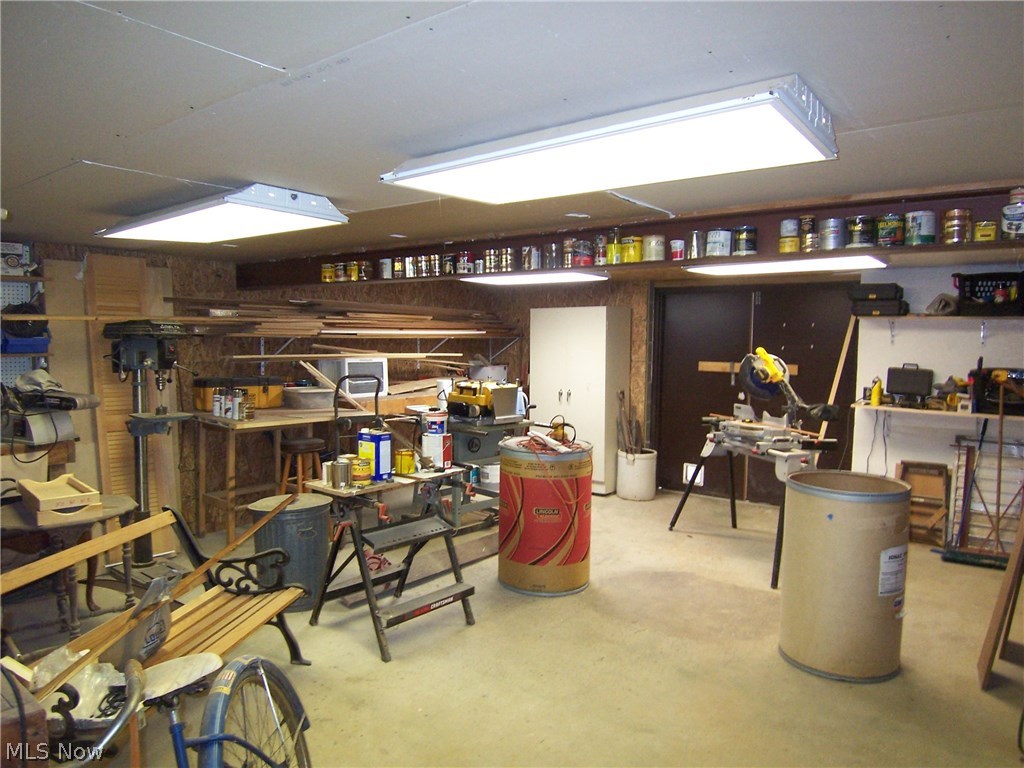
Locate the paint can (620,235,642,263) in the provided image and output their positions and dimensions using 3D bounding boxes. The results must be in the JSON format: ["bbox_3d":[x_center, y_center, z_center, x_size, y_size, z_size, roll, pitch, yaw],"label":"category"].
[{"bbox_3d":[0.599,-0.671,3.405,0.106,0.116,0.106,1,4,0],"label":"paint can"}]

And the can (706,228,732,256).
[{"bbox_3d":[0.953,-0.648,3.131,0.108,0.114,0.108,4,6,38],"label":"can"}]

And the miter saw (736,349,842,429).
[{"bbox_3d":[1.902,0.060,4.886,0.720,0.630,0.560,-1,5,-18],"label":"miter saw"}]

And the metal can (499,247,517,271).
[{"bbox_3d":[-0.025,-0.707,3.893,0.095,0.124,0.095,1,4,0],"label":"metal can"}]

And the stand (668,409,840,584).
[{"bbox_3d":[1.726,0.758,4.843,0.560,0.930,1.330,-1,5,-18],"label":"stand"}]

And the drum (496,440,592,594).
[{"bbox_3d":[0.208,0.814,4.309,0.588,0.870,0.588,1,4,0],"label":"drum"}]

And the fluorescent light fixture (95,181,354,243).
[{"bbox_3d":[-1.402,-0.795,3.228,1.215,0.105,0.605,3,5,38],"label":"fluorescent light fixture"}]

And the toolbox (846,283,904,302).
[{"bbox_3d":[2.793,-0.696,5.221,0.333,0.127,0.290,3,5,37],"label":"toolbox"}]

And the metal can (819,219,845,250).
[{"bbox_3d":[1.330,-0.620,2.825,0.100,0.117,0.100,4,6,38],"label":"metal can"}]

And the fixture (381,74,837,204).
[{"bbox_3d":[0.248,-0.701,2.028,1.215,0.105,0.605,3,5,37],"label":"fixture"}]

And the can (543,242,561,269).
[{"bbox_3d":[0.219,-0.694,3.701,0.096,0.122,0.096,1,4,0],"label":"can"}]

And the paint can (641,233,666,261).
[{"bbox_3d":[0.724,-0.683,3.479,0.109,0.127,0.109,1,4,0],"label":"paint can"}]

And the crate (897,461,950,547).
[{"bbox_3d":[3.141,0.906,5.188,0.320,0.610,0.160,4,6,38],"label":"crate"}]

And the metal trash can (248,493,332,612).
[{"bbox_3d":[-1.275,0.971,3.945,0.450,0.585,0.450,1,4,0],"label":"metal trash can"}]

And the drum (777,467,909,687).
[{"bbox_3d":[1.581,0.884,3.253,0.530,0.855,0.530,3,5,37],"label":"drum"}]

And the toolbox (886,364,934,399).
[{"bbox_3d":[2.995,-0.034,5.114,0.291,0.228,0.100,3,5,37],"label":"toolbox"}]

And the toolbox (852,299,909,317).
[{"bbox_3d":[2.827,-0.576,5.228,0.326,0.123,0.290,3,5,37],"label":"toolbox"}]

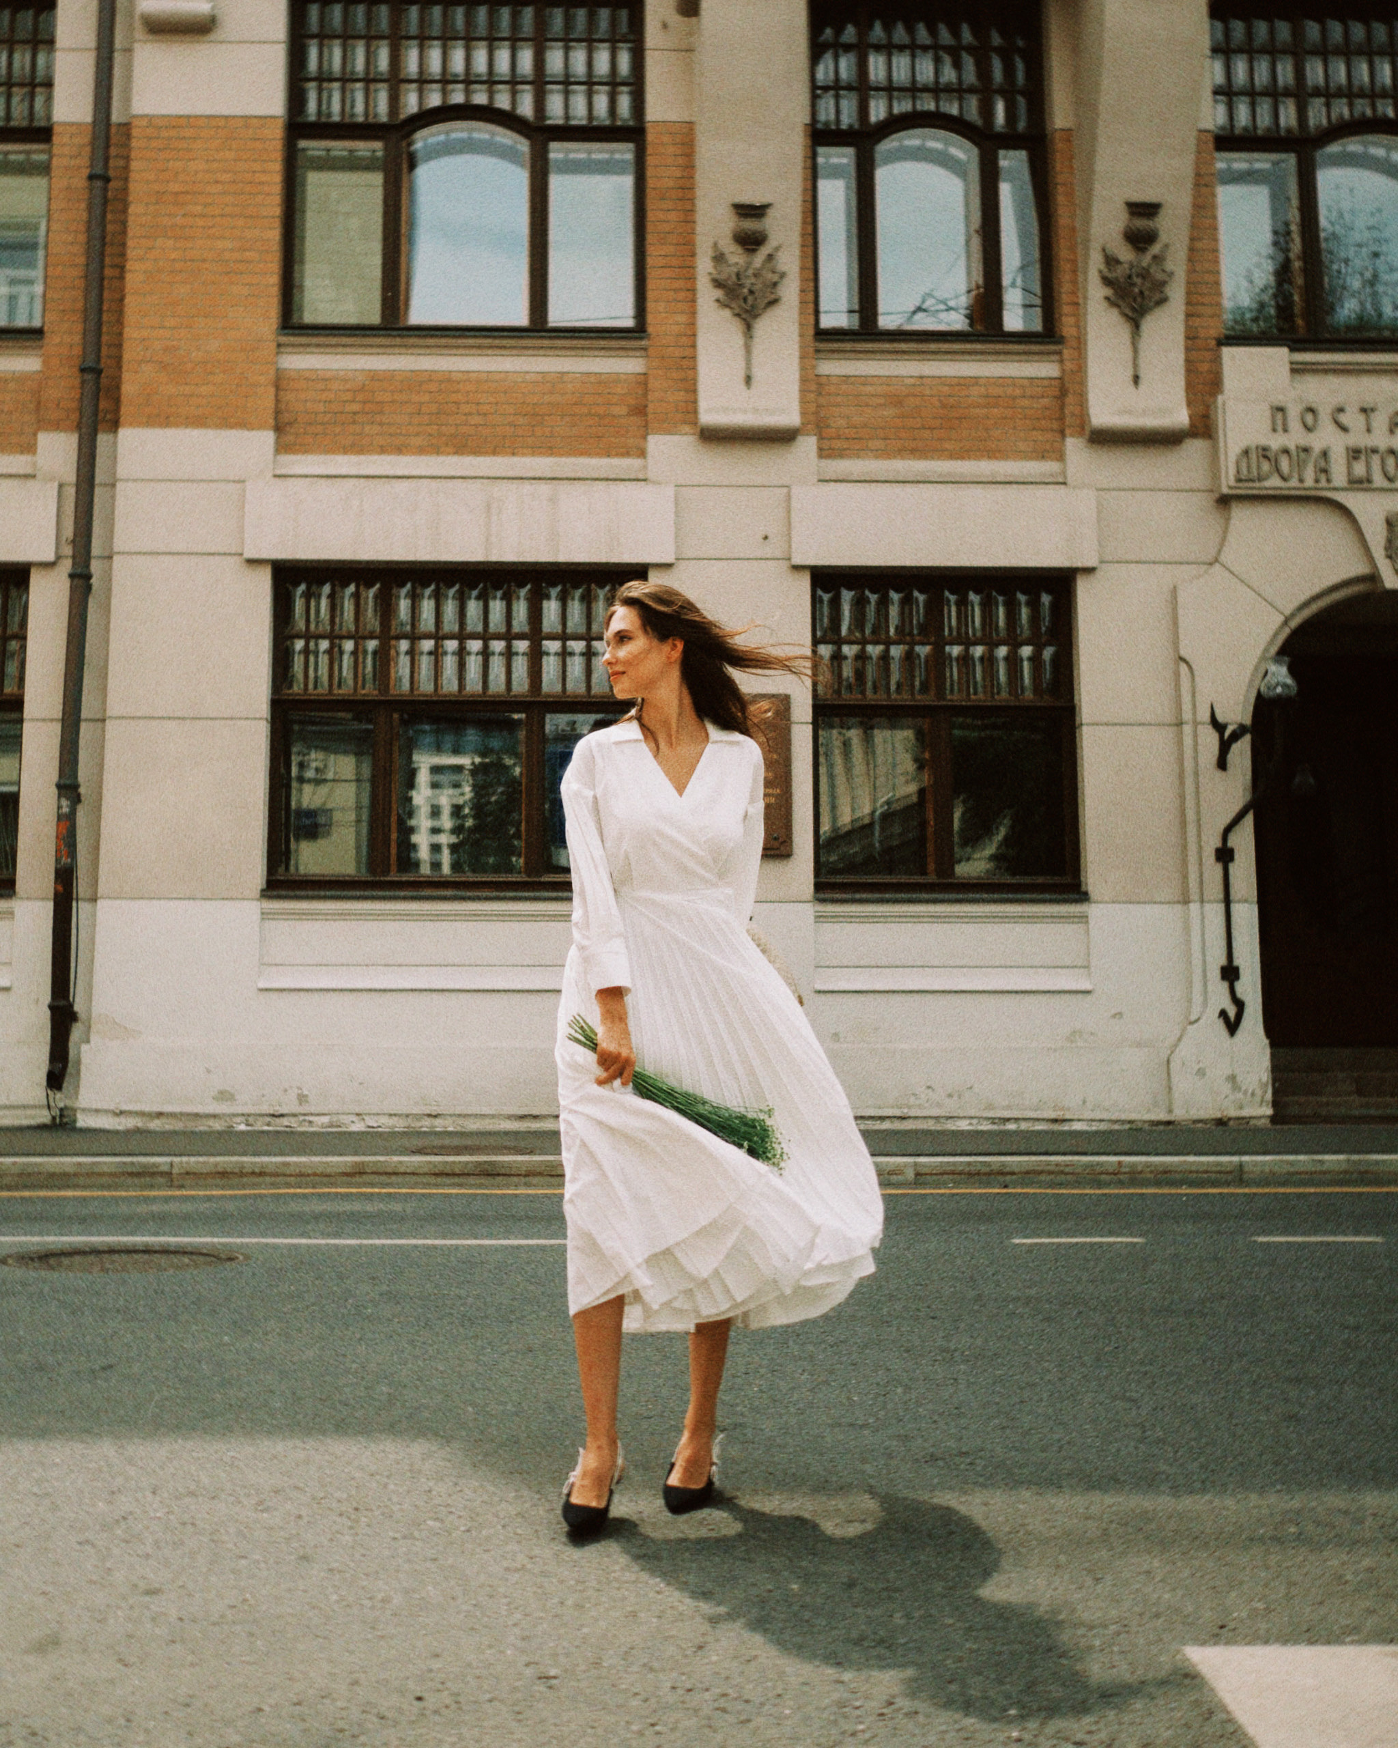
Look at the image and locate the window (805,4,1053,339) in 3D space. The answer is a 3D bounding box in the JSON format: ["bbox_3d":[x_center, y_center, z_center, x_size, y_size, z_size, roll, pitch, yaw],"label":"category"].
[{"bbox_3d":[1.752,-5.314,11.668,1.782,2.697,0.250,0,-7,-2],"label":"window"}]

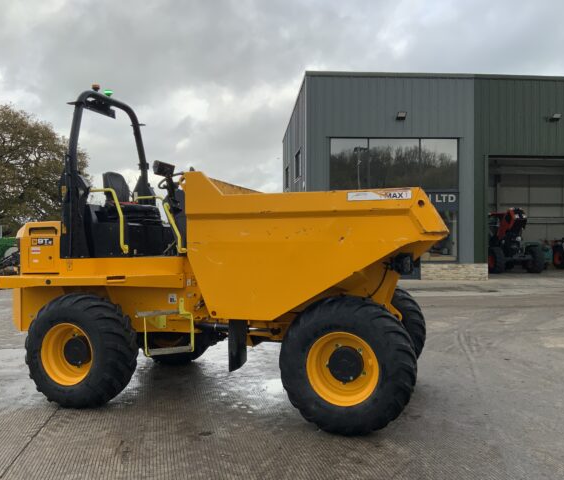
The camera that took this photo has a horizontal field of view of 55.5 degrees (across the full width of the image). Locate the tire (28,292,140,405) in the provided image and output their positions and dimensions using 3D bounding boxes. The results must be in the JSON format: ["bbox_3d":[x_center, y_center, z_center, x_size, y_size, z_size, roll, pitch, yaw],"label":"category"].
[{"bbox_3d":[-2.050,1.135,5.500,1.160,1.155,0.470,0,0,18],"label":"tire"}]

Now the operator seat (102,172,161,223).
[{"bbox_3d":[-1.773,-0.500,6.356,0.540,0.600,0.480,0,0,18],"label":"operator seat"}]

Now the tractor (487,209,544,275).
[{"bbox_3d":[11.120,0.070,26.900,2.200,3.050,4.500,0,0,-2],"label":"tractor"}]

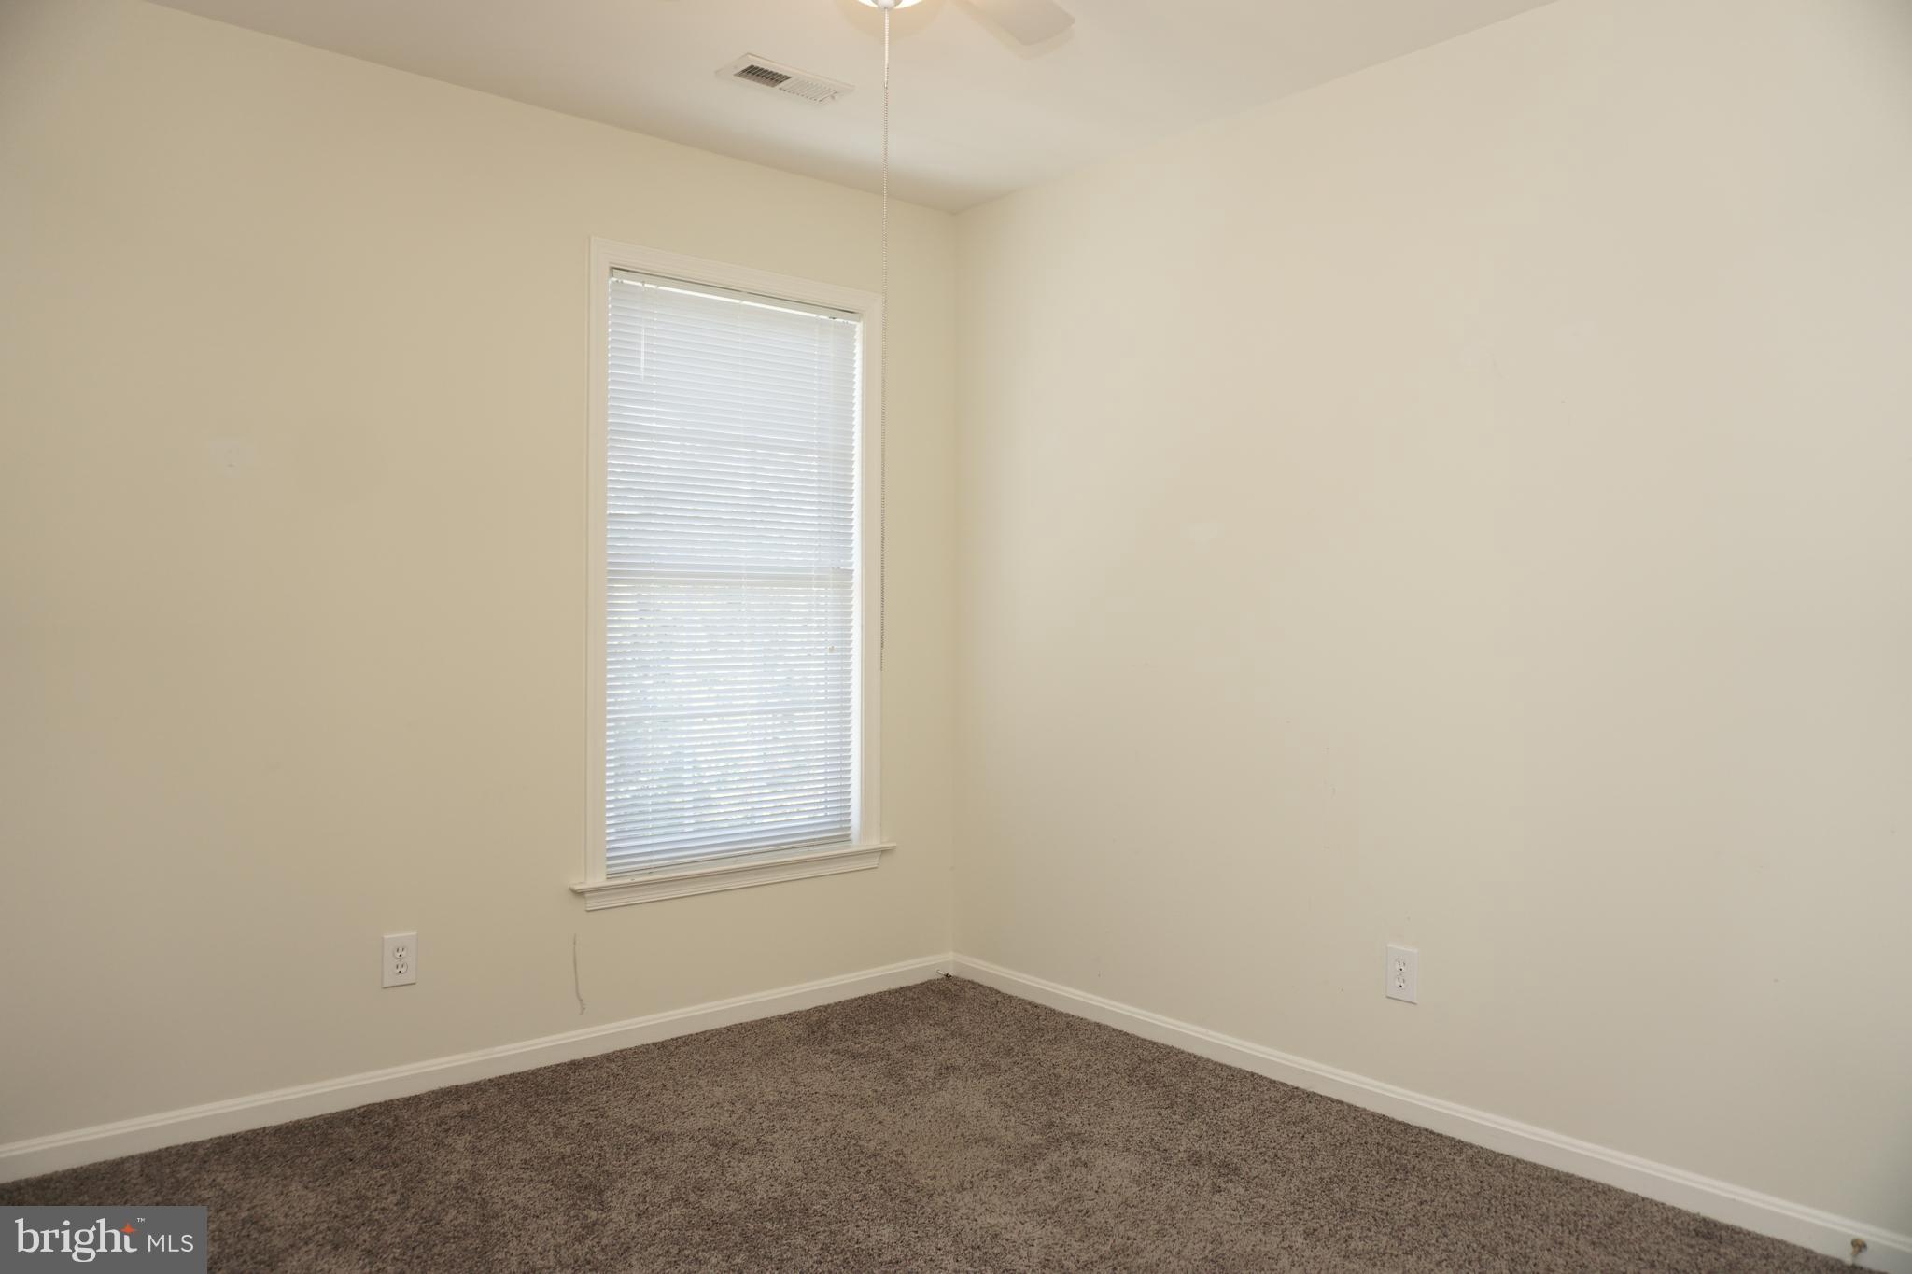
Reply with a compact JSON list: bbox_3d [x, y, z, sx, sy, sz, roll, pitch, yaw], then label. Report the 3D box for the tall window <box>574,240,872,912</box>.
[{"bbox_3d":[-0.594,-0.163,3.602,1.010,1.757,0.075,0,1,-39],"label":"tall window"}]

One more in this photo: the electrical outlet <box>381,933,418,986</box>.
[{"bbox_3d":[-1.324,0.772,3.038,0.075,0.119,0.012,0,1,-39],"label":"electrical outlet"}]

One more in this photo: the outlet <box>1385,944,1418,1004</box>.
[{"bbox_3d":[1.025,0.775,2.923,0.012,0.119,0.074,0,1,-42],"label":"outlet"}]

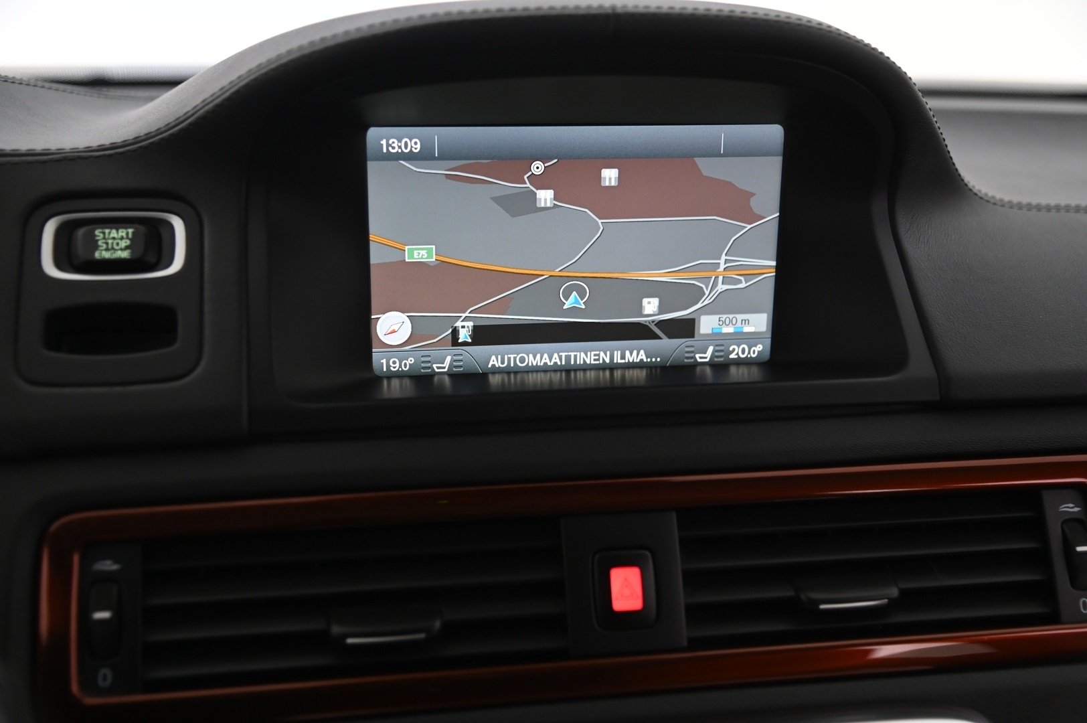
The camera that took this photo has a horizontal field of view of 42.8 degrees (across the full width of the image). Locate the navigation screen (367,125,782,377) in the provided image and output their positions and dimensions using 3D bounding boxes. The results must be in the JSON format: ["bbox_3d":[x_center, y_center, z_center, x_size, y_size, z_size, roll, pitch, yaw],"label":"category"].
[{"bbox_3d":[0.012,-0.042,0.515,0.153,0.092,0.011,-2,17,-9],"label":"navigation screen"}]

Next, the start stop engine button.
[{"bbox_3d":[-0.140,-0.037,0.453,0.028,0.015,0.009,-2,-10,-9],"label":"start stop engine button"}]

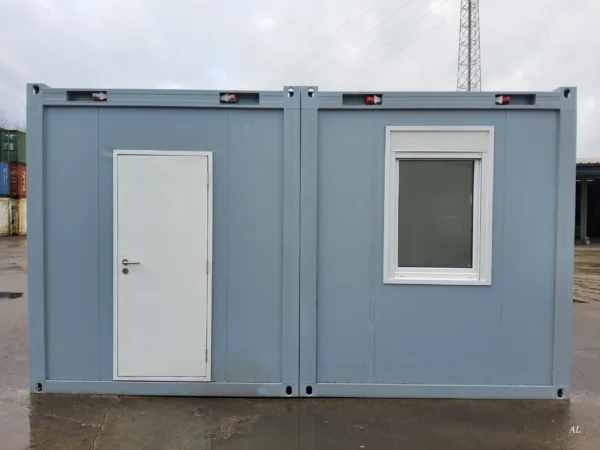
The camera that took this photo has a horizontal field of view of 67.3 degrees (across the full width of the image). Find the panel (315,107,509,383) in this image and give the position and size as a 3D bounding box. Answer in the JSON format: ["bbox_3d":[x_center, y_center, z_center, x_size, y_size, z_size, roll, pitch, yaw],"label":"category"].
[{"bbox_3d":[0.993,0.207,4.104,1.695,2.480,0.070,0,2,1],"label":"panel"}]

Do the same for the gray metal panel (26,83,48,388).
[{"bbox_3d":[-2.362,0.137,4.128,0.155,2.775,0.130,0,2,1],"label":"gray metal panel"}]

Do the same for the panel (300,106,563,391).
[{"bbox_3d":[1.222,0.204,4.087,2.275,2.630,0.080,0,2,1],"label":"panel"}]

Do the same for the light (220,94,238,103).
[{"bbox_3d":[-0.631,-1.142,4.060,0.160,0.070,0.075,0,2,1],"label":"light"}]

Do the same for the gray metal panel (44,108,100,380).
[{"bbox_3d":[-2.080,0.177,4.131,0.490,2.480,0.070,0,2,1],"label":"gray metal panel"}]

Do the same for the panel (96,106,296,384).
[{"bbox_3d":[-0.965,0.189,4.121,1.750,2.485,0.070,0,2,1],"label":"panel"}]

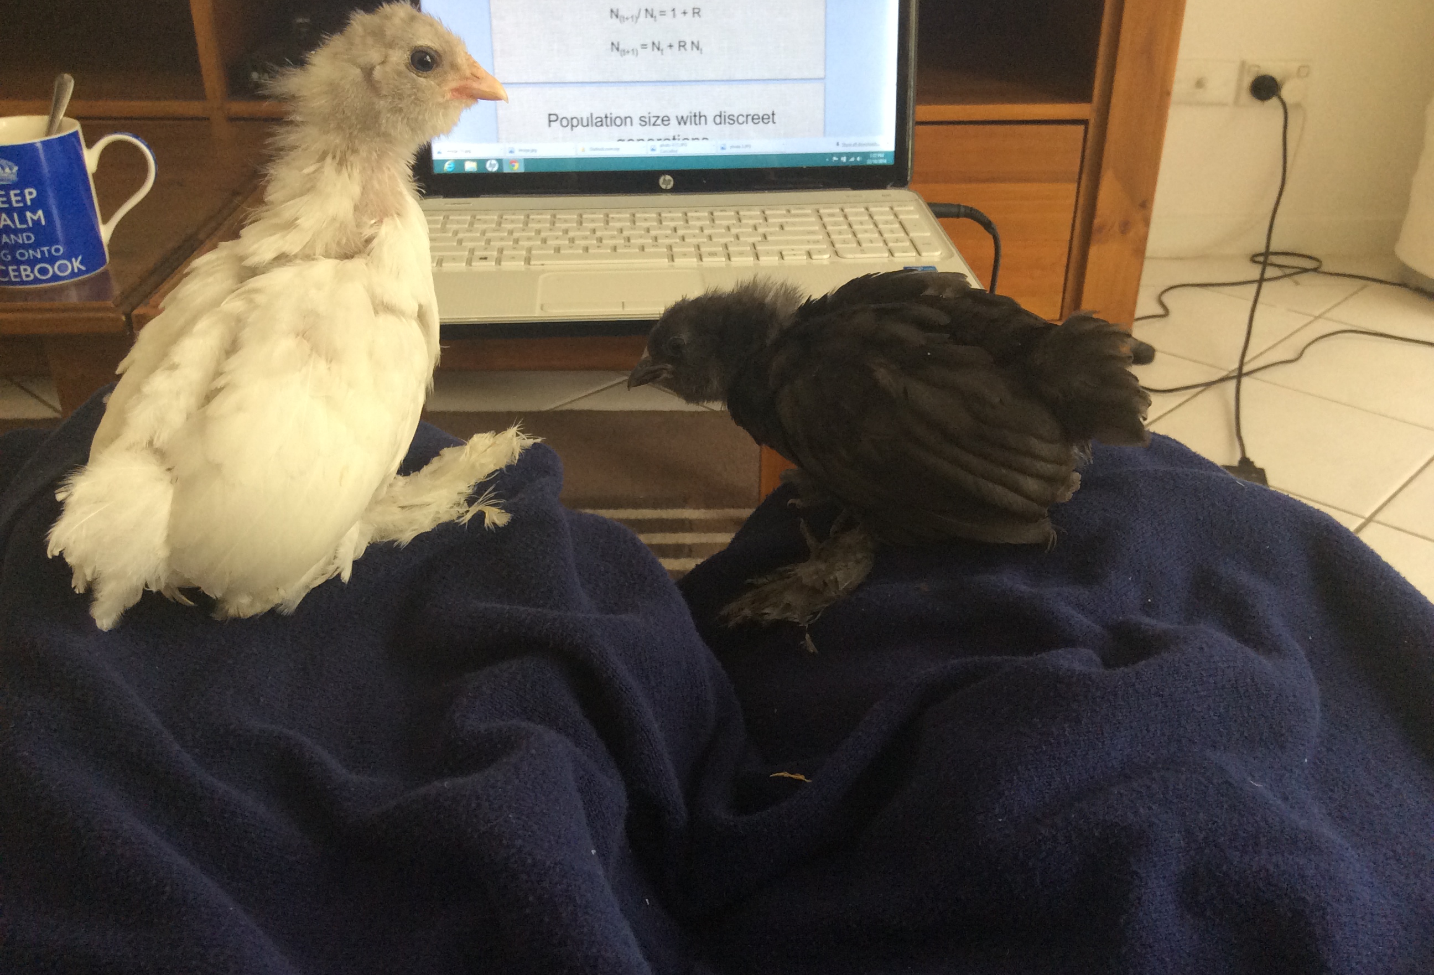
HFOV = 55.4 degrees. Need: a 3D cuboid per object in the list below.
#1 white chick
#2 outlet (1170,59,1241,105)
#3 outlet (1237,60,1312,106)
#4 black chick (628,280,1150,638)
[{"bbox_3d":[-0.145,-0.060,0.473,0.175,0.195,0.115,-23,37,-34],"label":"white chick"},{"bbox_3d":[0.819,-0.683,2.310,0.116,0.074,0.013,0,30,0],"label":"outlet"},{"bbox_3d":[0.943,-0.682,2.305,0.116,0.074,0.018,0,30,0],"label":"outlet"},{"bbox_3d":[0.068,-0.021,0.513,0.190,0.125,0.105,0,30,0],"label":"black chick"}]

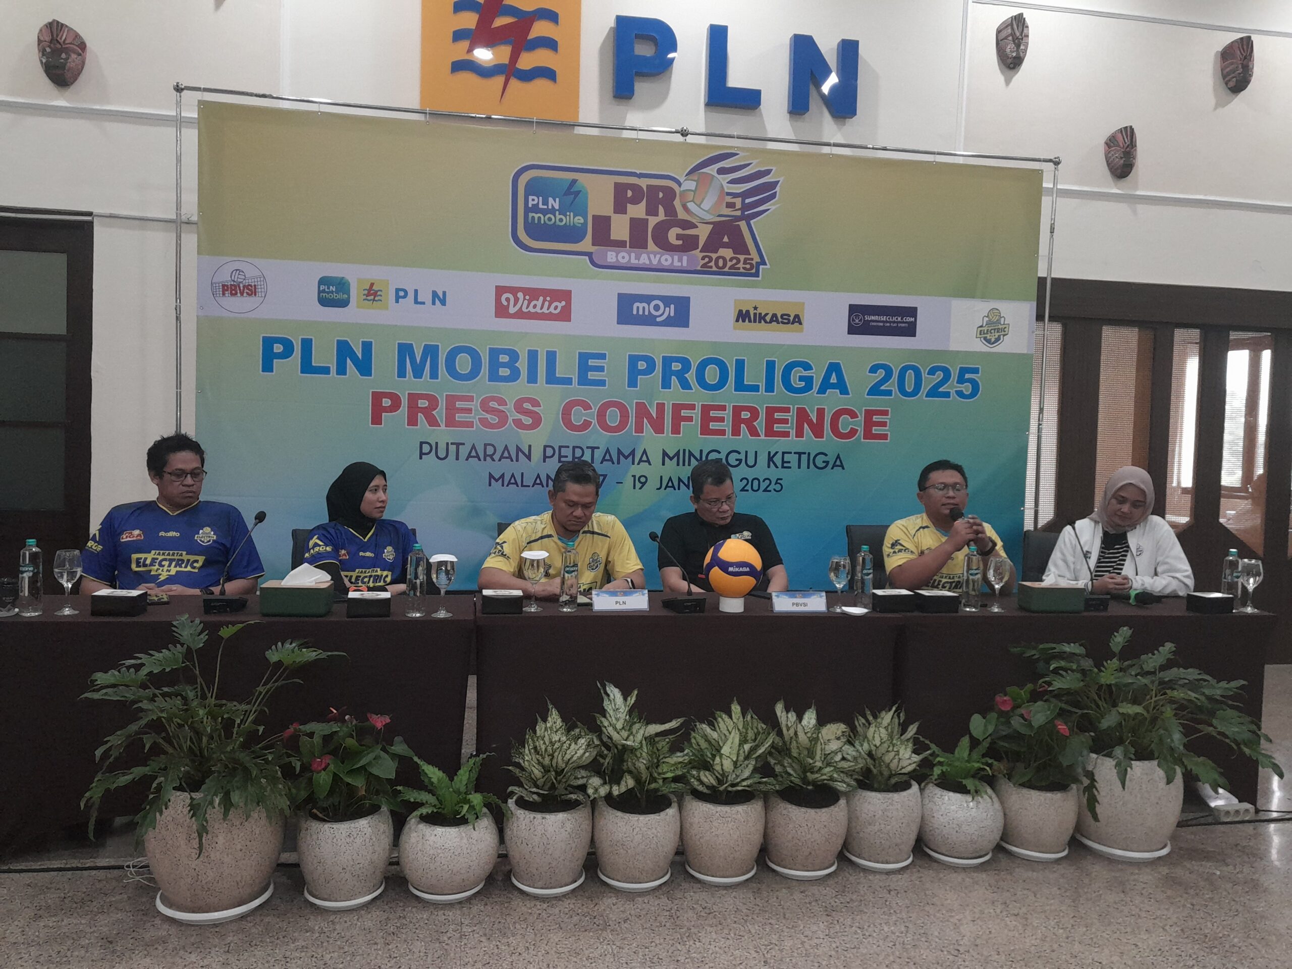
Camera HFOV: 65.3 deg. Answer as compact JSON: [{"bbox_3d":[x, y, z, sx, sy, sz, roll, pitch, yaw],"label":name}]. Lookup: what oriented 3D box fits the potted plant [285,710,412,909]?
[{"bbox_3d":[-0.864,0.927,2.943,0.360,0.542,0.350,1,3,-11],"label":"potted plant"}]

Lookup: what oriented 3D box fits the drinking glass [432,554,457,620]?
[{"bbox_3d":[-0.664,0.331,3.298,0.087,0.197,0.087,1,2,-11],"label":"drinking glass"}]

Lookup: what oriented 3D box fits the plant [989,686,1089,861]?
[{"bbox_3d":[1.335,0.961,3.412,0.345,0.558,0.350,1,3,-11],"label":"plant"}]

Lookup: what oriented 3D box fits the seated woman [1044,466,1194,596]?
[{"bbox_3d":[2.059,0.572,4.338,0.580,1.298,0.780,2,2,3],"label":"seated woman"}]

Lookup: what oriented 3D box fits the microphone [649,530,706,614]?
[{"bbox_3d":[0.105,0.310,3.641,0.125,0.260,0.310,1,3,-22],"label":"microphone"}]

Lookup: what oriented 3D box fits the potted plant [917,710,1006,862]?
[{"bbox_3d":[1.050,1.010,3.362,0.285,0.445,0.280,1,2,-10],"label":"potted plant"}]

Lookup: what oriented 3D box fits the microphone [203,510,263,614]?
[{"bbox_3d":[-1.355,0.252,3.316,0.135,0.312,0.250,2,2,-3],"label":"microphone"}]

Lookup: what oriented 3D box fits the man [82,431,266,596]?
[{"bbox_3d":[-1.728,0.482,3.660,0.660,1.320,0.780,1,2,-20],"label":"man"}]

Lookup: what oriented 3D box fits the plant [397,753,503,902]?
[{"bbox_3d":[-0.578,0.993,2.974,0.313,0.403,0.313,1,2,-11],"label":"plant"}]

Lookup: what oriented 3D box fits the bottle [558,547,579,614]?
[{"bbox_3d":[-0.266,0.318,3.485,0.065,0.232,0.065,1,2,-10],"label":"bottle"}]

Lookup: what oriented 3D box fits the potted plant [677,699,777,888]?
[{"bbox_3d":[0.260,0.948,3.169,0.310,0.535,0.300,1,2,-10],"label":"potted plant"}]

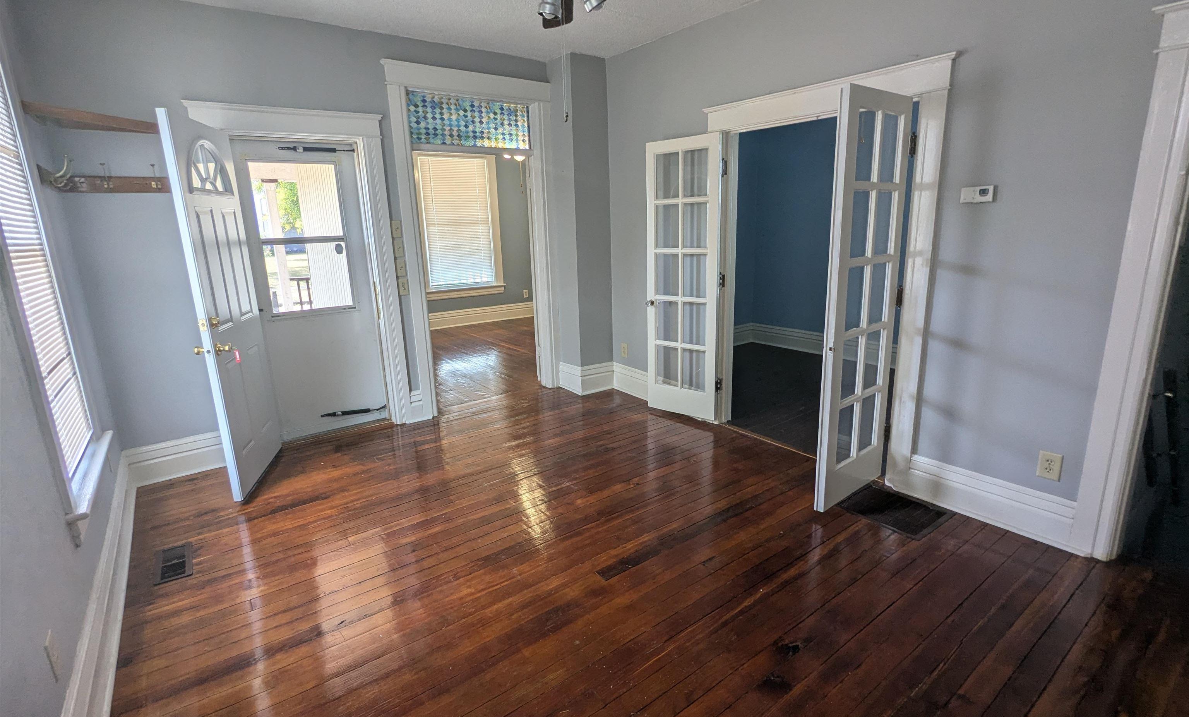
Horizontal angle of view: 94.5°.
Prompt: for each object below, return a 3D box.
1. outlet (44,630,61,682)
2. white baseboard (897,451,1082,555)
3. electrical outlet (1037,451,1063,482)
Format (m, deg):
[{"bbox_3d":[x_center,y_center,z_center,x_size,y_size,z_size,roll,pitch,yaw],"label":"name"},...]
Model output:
[{"bbox_3d":[-1.528,0.840,1.556,0.010,0.122,0.082,-13,17,-36],"label":"outlet"},{"bbox_3d":[1.889,0.679,2.696,0.030,0.228,0.760,-13,17,-36],"label":"white baseboard"},{"bbox_3d":[2.039,0.485,2.462,0.010,0.122,0.081,-13,17,-36],"label":"electrical outlet"}]

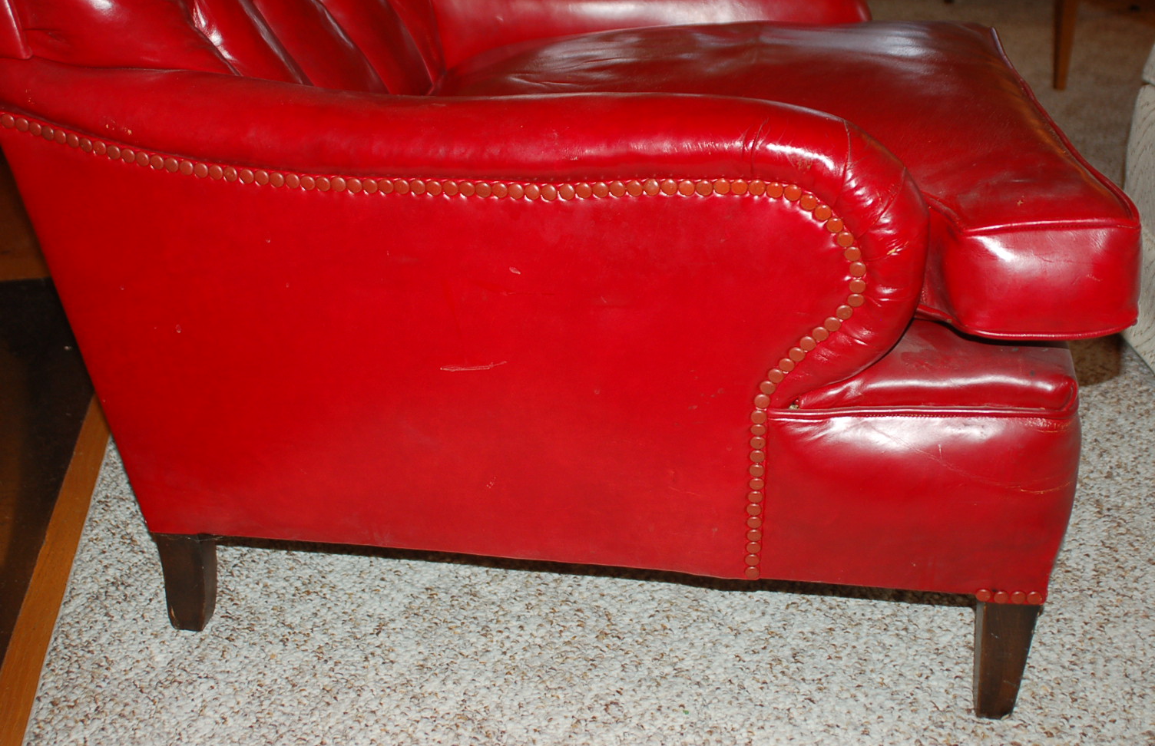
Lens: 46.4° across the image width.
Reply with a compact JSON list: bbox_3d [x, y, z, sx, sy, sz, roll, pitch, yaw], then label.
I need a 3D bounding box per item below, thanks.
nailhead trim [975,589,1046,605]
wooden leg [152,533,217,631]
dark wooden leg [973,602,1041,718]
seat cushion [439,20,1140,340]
[{"bbox_3d":[0.344,0.179,1.069,0.053,0.015,0.006,3,26,7],"label":"nailhead trim"},{"bbox_3d":[-0.348,0.182,1.221,0.045,0.112,0.042,3,26,7],"label":"wooden leg"},{"bbox_3d":[0.351,0.227,1.120,0.045,0.120,0.048,3,26,7],"label":"dark wooden leg"},{"bbox_3d":[0.139,-0.223,1.343,0.640,0.115,0.691,0,26,8],"label":"seat cushion"}]

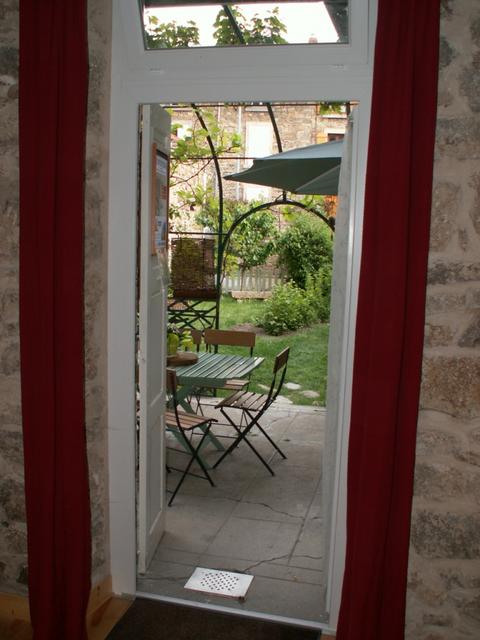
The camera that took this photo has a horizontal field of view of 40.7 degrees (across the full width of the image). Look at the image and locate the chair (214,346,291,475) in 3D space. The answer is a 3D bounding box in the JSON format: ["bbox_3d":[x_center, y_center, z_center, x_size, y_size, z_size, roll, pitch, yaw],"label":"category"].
[{"bbox_3d":[0.084,0.584,4.335,0.420,0.800,0.390,4,9,13],"label":"chair"}]

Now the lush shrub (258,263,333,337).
[{"bbox_3d":[1.089,-0.342,10.055,1.350,1.000,1.200,4,9,14],"label":"lush shrub"}]

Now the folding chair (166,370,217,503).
[{"bbox_3d":[-0.409,0.635,3.911,0.390,0.800,0.420,8,11,36],"label":"folding chair"}]

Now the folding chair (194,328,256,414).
[{"bbox_3d":[-0.123,0.499,4.855,0.390,0.800,0.420,4,9,13],"label":"folding chair"}]

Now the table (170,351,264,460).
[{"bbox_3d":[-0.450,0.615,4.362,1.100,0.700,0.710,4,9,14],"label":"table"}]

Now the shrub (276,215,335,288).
[{"bbox_3d":[1.470,-1.213,12.909,1.450,1.850,1.400,4,9,14],"label":"shrub"}]

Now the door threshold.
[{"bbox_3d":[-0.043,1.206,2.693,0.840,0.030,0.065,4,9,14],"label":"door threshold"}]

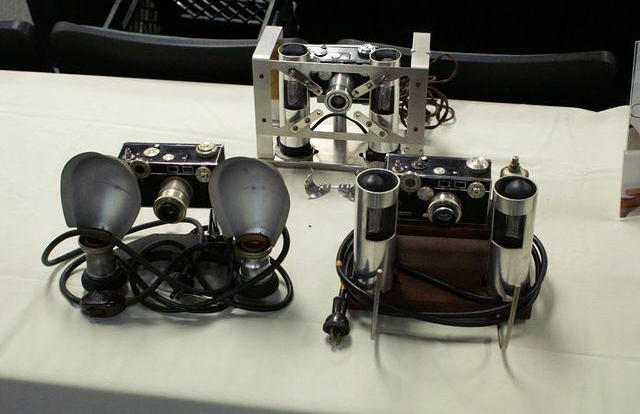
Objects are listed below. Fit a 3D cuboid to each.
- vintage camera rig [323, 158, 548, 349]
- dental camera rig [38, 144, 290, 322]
[{"bbox_3d":[0.158,0.046,1.172,0.283,0.182,0.208,3,36,5],"label":"vintage camera rig"},{"bbox_3d":[-0.203,0.019,1.203,0.334,0.195,0.162,1,36,3],"label":"dental camera rig"}]

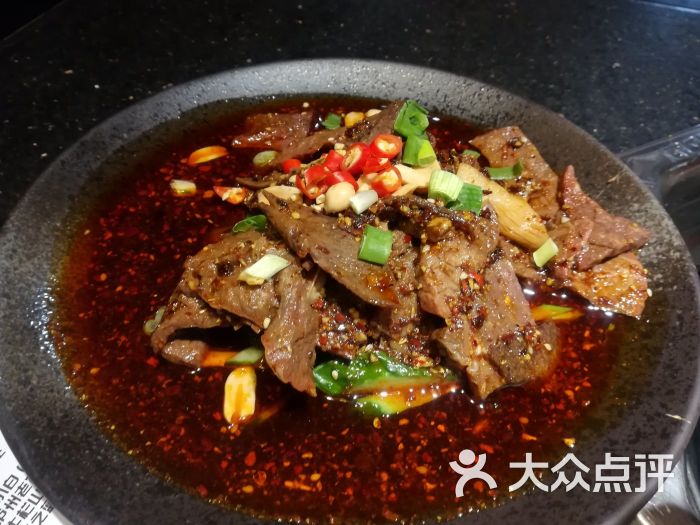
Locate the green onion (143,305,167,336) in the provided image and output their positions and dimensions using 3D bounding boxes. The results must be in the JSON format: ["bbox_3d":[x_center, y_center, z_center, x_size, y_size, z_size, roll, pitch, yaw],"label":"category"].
[{"bbox_3d":[-0.073,0.022,0.195,0.006,0.006,0.012,20,51,13],"label":"green onion"}]

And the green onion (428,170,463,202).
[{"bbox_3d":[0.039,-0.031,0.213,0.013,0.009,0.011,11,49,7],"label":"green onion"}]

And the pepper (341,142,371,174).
[{"bbox_3d":[0.002,-0.043,0.219,0.010,0.011,0.013,2,44,-36],"label":"pepper"}]

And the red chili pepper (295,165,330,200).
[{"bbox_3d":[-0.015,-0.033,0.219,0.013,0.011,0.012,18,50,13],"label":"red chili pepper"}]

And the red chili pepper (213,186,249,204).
[{"bbox_3d":[-0.055,-0.031,0.240,0.016,0.007,0.009,13,50,7],"label":"red chili pepper"}]

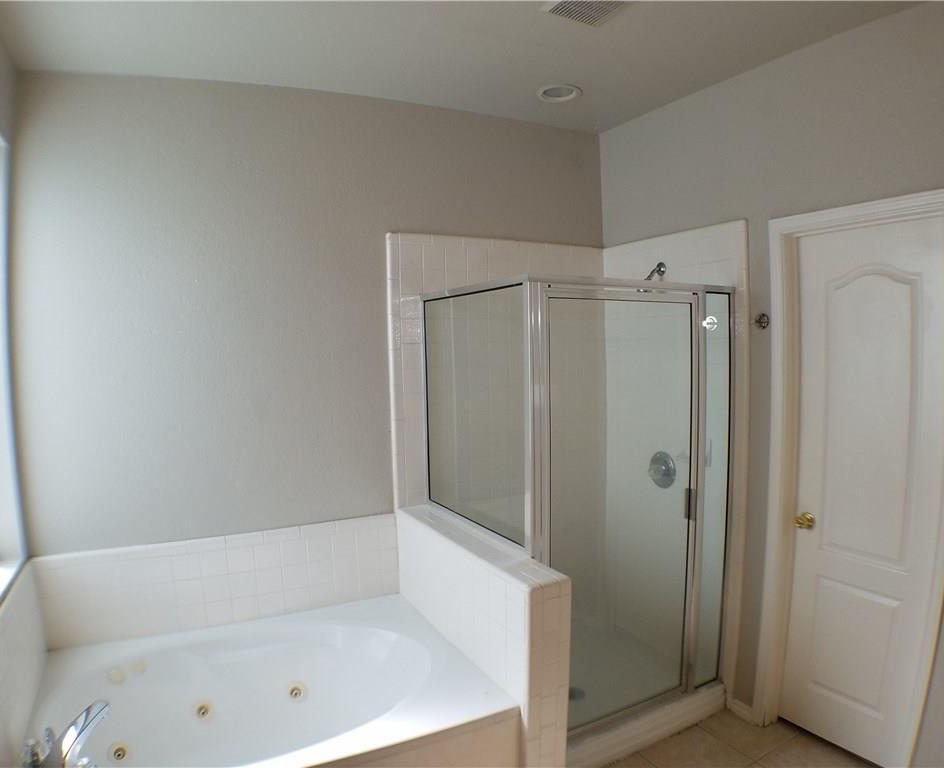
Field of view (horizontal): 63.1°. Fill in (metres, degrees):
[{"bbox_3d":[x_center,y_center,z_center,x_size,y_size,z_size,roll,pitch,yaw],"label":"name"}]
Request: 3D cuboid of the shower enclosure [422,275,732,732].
[{"bbox_3d":[0.446,0.490,3.380,1.020,1.800,0.900,-2,3,-28],"label":"shower enclosure"}]

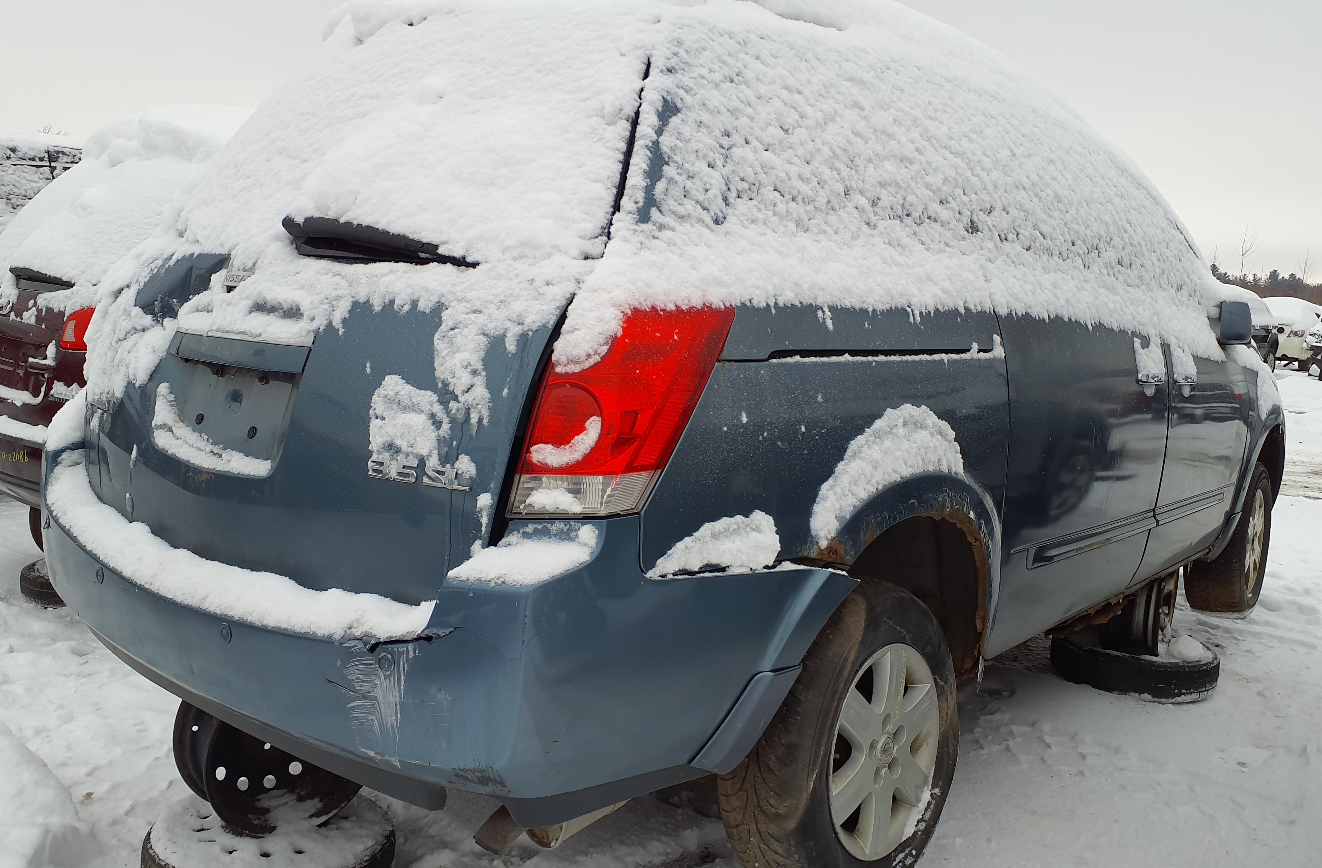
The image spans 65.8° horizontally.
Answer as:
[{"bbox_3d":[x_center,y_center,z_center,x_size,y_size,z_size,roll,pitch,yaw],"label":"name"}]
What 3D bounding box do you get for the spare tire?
[{"bbox_3d":[1.710,0.819,3.700,0.556,0.145,0.556,3,7,25],"label":"spare tire"}]

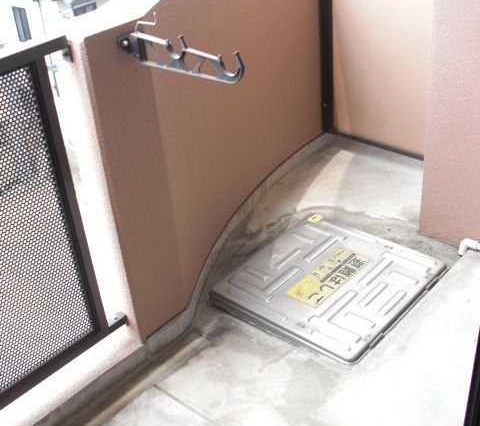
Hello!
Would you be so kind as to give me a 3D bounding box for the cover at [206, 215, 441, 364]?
[{"bbox_3d":[0.354,0.279,2.660,0.675,0.050,0.670,21,41,38],"label":"cover"}]

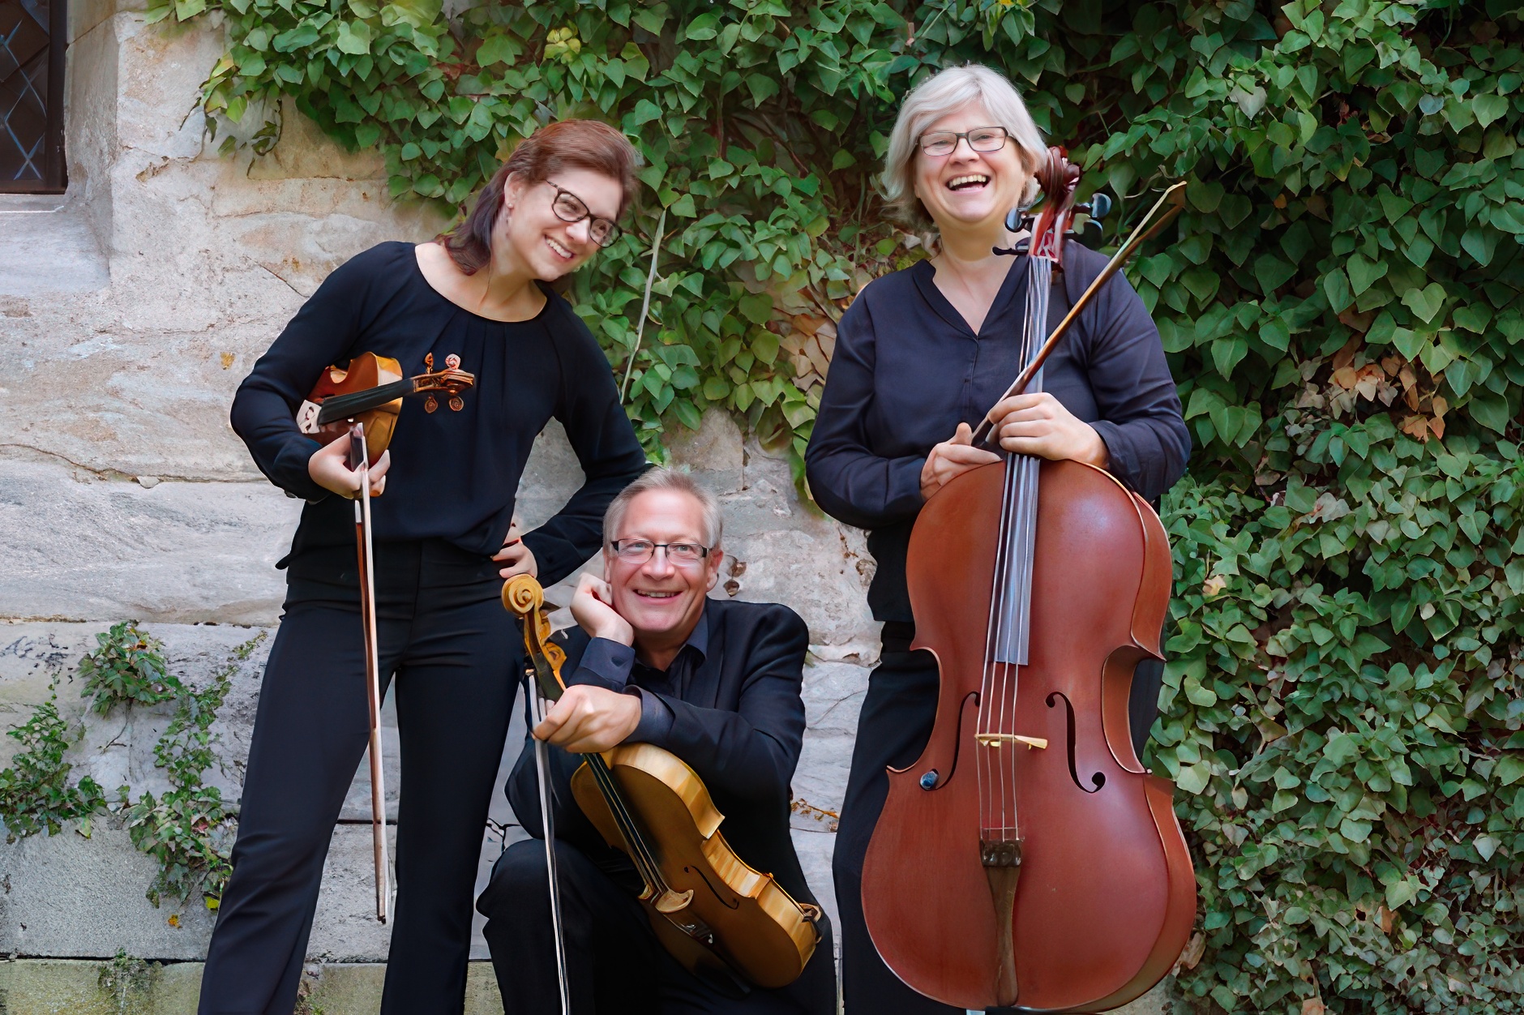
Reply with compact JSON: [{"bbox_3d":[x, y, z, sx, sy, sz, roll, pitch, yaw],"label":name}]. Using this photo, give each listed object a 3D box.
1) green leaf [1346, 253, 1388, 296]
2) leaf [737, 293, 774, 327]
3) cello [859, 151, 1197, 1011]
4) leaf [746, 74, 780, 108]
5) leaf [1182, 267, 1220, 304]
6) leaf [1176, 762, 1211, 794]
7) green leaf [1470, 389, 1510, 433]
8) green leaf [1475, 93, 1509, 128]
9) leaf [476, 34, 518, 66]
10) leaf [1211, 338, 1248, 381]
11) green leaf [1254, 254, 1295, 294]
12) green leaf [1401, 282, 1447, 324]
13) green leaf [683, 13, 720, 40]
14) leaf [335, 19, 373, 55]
[{"bbox_3d":[0.972,-0.374,5.100,0.063,0.071,0.020,17,-18,11],"label":"green leaf"},{"bbox_3d":[-0.010,-0.324,5.200,0.059,0.057,0.020,-3,-20,-1],"label":"leaf"},{"bbox_3d":[0.372,0.095,4.370,0.440,1.260,0.260,-1,-11,23],"label":"cello"},{"bbox_3d":[0.001,-0.674,5.120,0.054,0.054,0.020,1,-17,-6],"label":"leaf"},{"bbox_3d":[0.708,-0.357,5.120,0.063,0.063,0.020,-6,-25,-3],"label":"leaf"},{"bbox_3d":[0.683,0.429,5.020,0.056,0.049,0.020,1,-22,0],"label":"leaf"},{"bbox_3d":[1.158,-0.154,5.050,0.064,0.070,0.022,1,-17,6],"label":"green leaf"},{"bbox_3d":[1.168,-0.635,5.080,0.055,0.055,0.020,1,-17,0],"label":"green leaf"},{"bbox_3d":[-0.436,-0.752,5.220,0.072,0.061,0.020,0,-25,0],"label":"leaf"},{"bbox_3d":[0.749,-0.238,5.080,0.059,0.074,0.020,9,-20,3],"label":"leaf"},{"bbox_3d":[0.825,-0.375,5.100,0.067,0.067,0.022,1,-17,6],"label":"green leaf"},{"bbox_3d":[1.060,-0.328,5.080,0.070,0.070,0.020,-6,-20,-2],"label":"green leaf"},{"bbox_3d":[-0.097,-0.770,5.080,0.059,0.044,0.025,1,-27,0],"label":"green leaf"},{"bbox_3d":[-0.665,-0.767,5.180,0.060,0.062,0.020,-17,-19,-6],"label":"leaf"}]

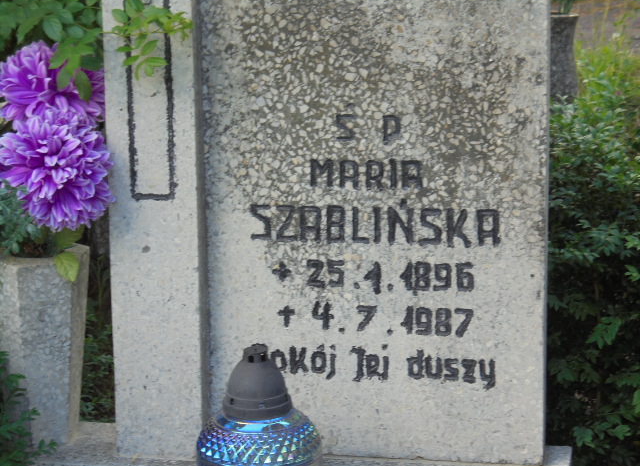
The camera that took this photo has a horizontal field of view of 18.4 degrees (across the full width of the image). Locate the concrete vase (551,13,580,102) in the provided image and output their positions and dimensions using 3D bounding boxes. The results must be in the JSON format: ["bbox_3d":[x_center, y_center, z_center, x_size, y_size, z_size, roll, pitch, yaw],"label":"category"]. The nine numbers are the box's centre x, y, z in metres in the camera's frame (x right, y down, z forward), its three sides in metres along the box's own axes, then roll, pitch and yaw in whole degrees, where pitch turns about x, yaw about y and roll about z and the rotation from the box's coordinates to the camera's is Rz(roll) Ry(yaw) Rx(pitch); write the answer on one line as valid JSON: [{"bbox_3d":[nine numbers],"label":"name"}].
[{"bbox_3d":[0.554,-0.379,4.700,0.130,0.290,0.130,-1,11,0],"label":"concrete vase"}]

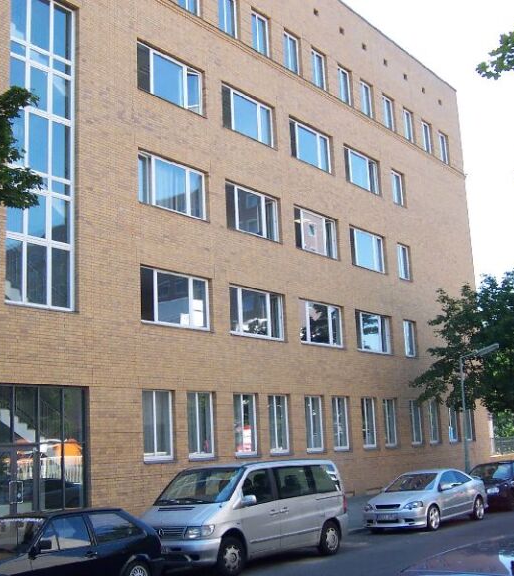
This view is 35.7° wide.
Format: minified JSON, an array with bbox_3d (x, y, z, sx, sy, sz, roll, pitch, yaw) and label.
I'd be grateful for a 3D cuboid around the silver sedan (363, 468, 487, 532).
[{"bbox_3d":[4.330,5.326,20.381,1.760,1.400,4.250,-10,-14,36],"label":"silver sedan"}]

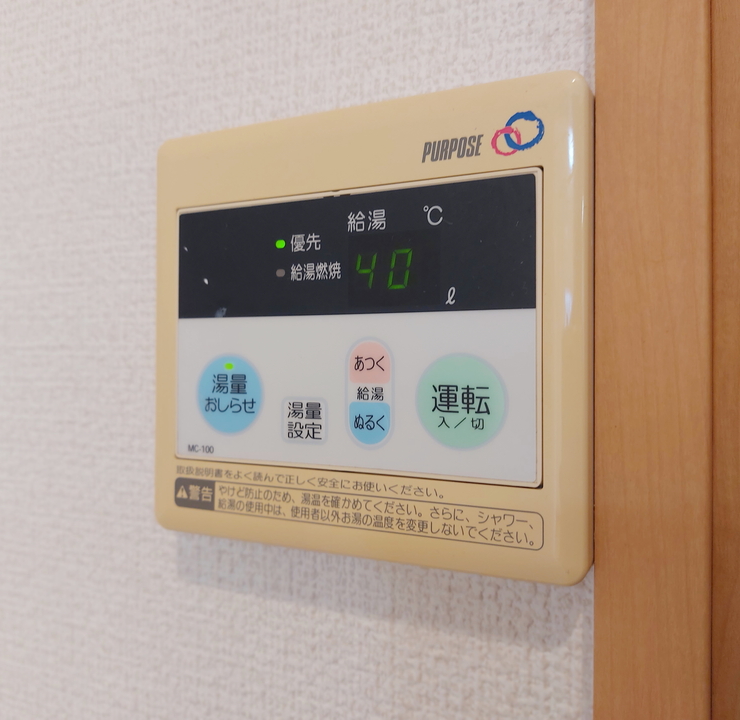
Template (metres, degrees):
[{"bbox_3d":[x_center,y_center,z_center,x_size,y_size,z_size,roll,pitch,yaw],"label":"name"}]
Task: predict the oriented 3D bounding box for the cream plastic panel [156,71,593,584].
[{"bbox_3d":[-0.005,-0.007,0.184,0.128,0.120,0.019,0,0,25],"label":"cream plastic panel"}]

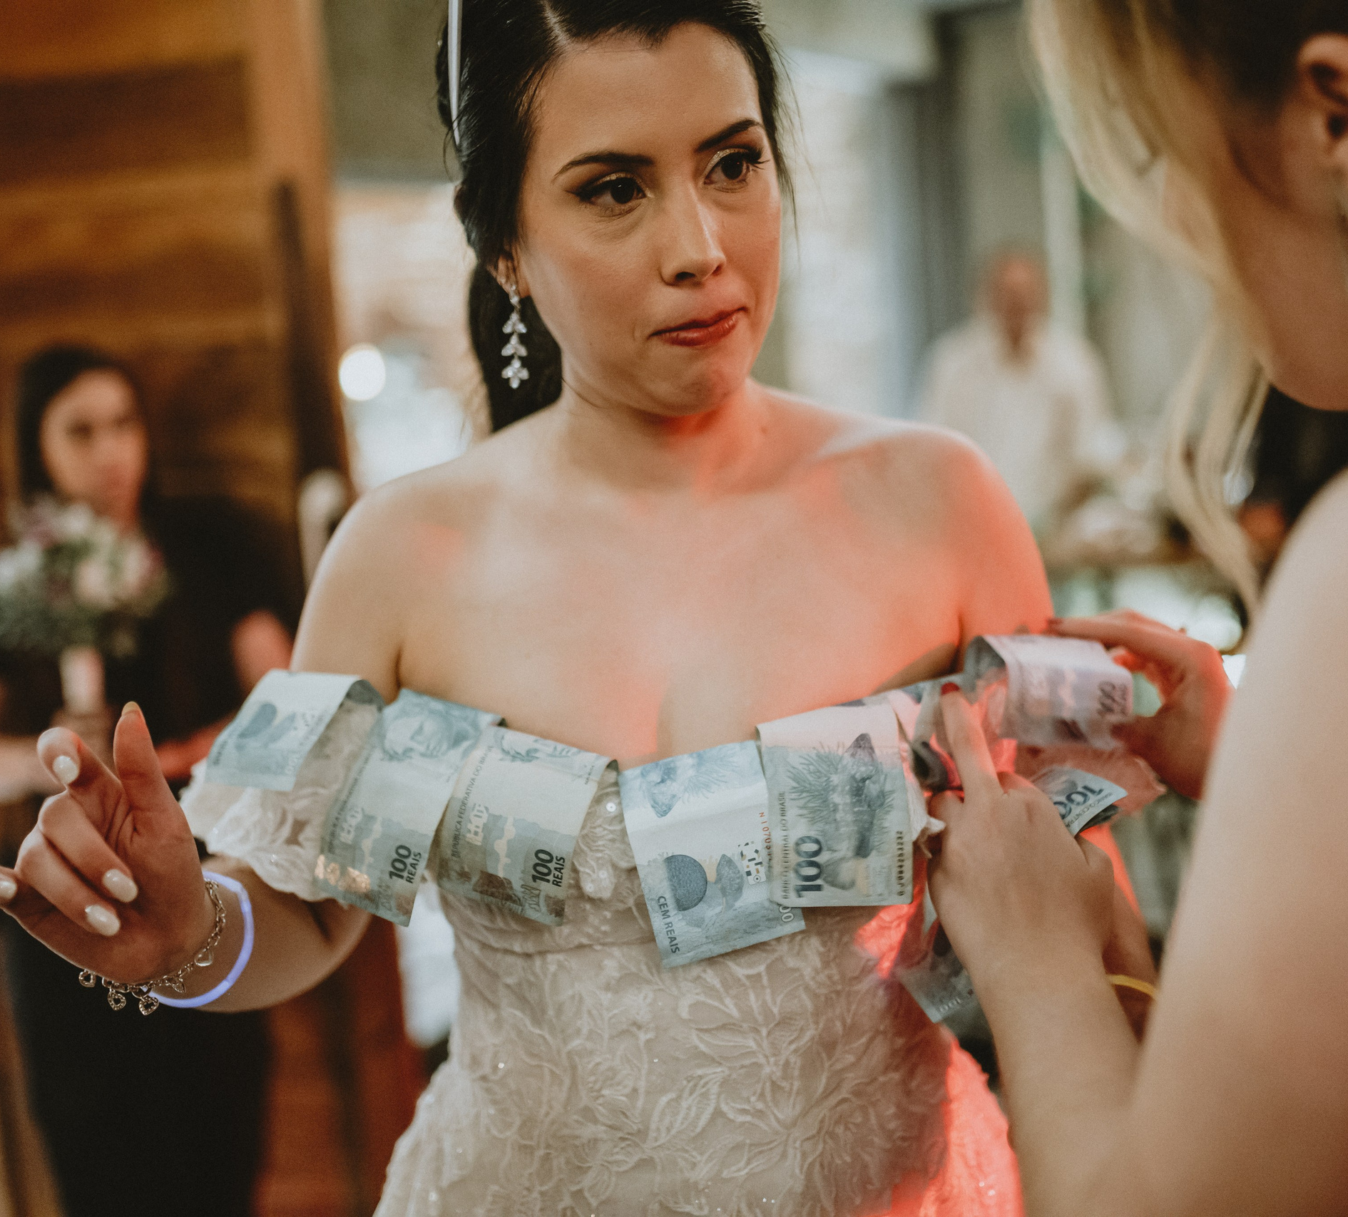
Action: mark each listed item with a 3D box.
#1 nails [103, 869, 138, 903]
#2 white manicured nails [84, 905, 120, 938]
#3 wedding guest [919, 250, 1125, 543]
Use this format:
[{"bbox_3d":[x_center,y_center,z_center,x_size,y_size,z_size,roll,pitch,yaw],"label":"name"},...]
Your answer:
[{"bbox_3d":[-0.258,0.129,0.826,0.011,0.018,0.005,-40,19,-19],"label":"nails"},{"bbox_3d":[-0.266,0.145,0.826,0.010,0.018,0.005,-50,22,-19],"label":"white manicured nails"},{"bbox_3d":[1.040,-0.180,5.170,0.580,1.700,0.400,-5,9,-1],"label":"wedding guest"}]

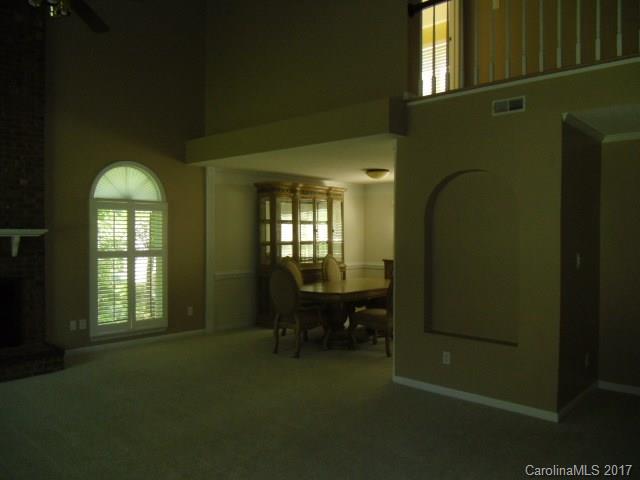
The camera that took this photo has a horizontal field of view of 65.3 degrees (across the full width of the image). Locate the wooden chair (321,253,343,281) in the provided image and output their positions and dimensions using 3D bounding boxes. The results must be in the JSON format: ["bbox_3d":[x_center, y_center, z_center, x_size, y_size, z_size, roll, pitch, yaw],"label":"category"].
[{"bbox_3d":[0.392,0.825,7.899,0.670,1.110,0.520,1,1,42],"label":"wooden chair"}]

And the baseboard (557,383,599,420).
[{"bbox_3d":[2.319,1.412,4.438,0.018,0.075,1.260,1,1,42],"label":"baseboard"}]

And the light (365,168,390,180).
[{"bbox_3d":[0.859,-0.975,7.446,0.350,0.140,0.350,1,1,0],"label":"light"}]

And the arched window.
[{"bbox_3d":[-2.450,0.119,6.460,0.080,2.230,1.030,1,1,42],"label":"arched window"}]

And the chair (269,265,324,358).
[{"bbox_3d":[-0.228,0.849,6.215,0.520,1.100,0.680,1,1,42],"label":"chair"}]

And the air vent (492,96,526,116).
[{"bbox_3d":[1.585,-1.137,4.230,0.280,0.130,0.020,1,1,42],"label":"air vent"}]

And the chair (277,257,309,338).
[{"bbox_3d":[-0.232,0.830,7.182,0.670,1.110,0.520,1,1,42],"label":"chair"}]

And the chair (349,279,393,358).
[{"bbox_3d":[0.788,0.851,6.343,0.680,1.110,0.520,1,1,42],"label":"chair"}]

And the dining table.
[{"bbox_3d":[0.471,1.015,6.946,1.150,0.760,2.100,1,1,42],"label":"dining table"}]

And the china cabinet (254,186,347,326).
[{"bbox_3d":[-0.308,0.246,8.437,0.450,2.240,1.680,1,1,42],"label":"china cabinet"}]

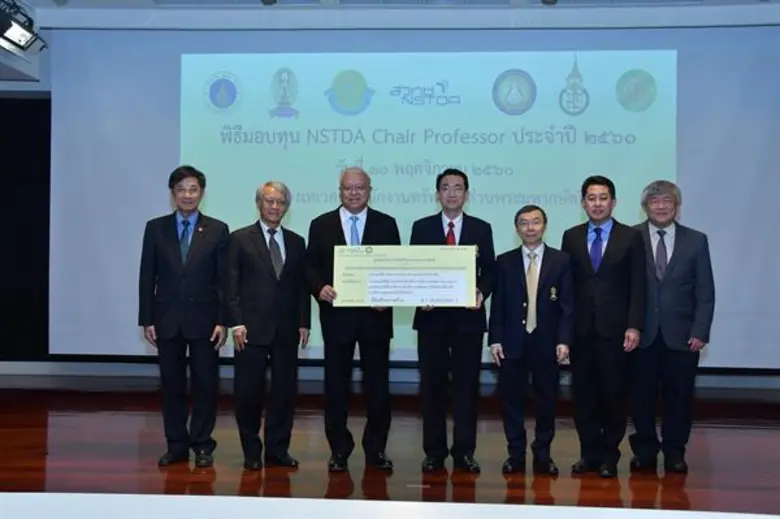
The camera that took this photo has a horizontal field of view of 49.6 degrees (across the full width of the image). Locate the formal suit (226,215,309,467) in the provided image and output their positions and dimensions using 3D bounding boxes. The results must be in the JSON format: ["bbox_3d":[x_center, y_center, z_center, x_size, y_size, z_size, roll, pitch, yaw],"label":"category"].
[{"bbox_3d":[-0.702,0.474,4.880,0.480,1.400,0.300,1,0,-16],"label":"formal suit"}]

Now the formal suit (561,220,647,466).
[{"bbox_3d":[1.213,0.468,4.820,0.480,1.410,0.300,1,0,21],"label":"formal suit"}]

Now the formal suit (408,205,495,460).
[{"bbox_3d":[0.364,0.441,4.840,0.500,1.430,0.360,1,0,5],"label":"formal suit"}]

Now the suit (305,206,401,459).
[{"bbox_3d":[-0.216,0.420,4.860,0.540,1.450,0.370,1,0,-2],"label":"suit"}]

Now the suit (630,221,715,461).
[{"bbox_3d":[1.607,0.470,4.900,0.530,1.390,0.300,1,0,19],"label":"suit"}]

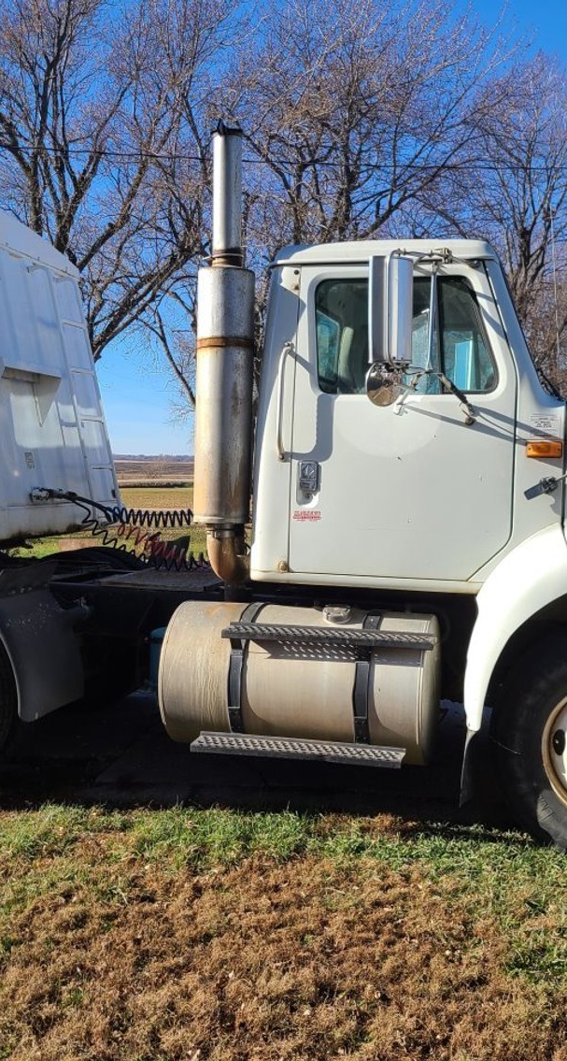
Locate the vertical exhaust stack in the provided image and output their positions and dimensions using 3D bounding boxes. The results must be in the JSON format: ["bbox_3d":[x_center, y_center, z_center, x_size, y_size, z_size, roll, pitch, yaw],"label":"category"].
[{"bbox_3d":[-0.258,-0.769,4.720,0.260,2.024,0.260,2,4,14],"label":"vertical exhaust stack"}]

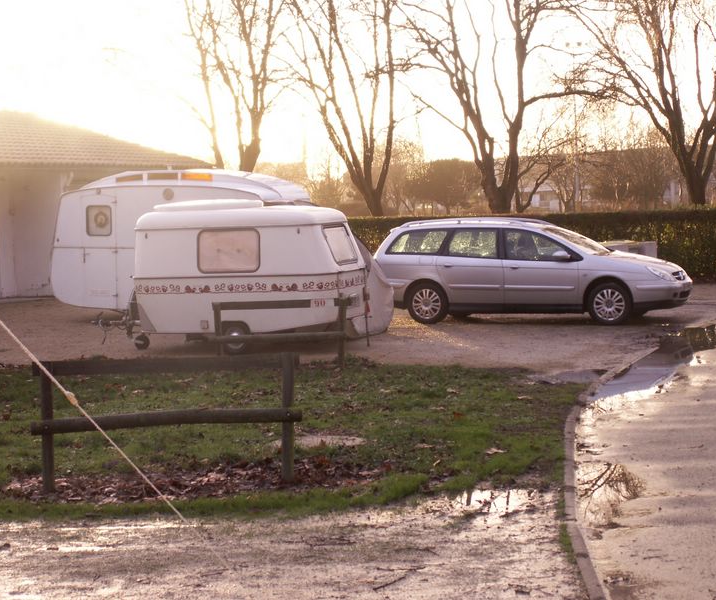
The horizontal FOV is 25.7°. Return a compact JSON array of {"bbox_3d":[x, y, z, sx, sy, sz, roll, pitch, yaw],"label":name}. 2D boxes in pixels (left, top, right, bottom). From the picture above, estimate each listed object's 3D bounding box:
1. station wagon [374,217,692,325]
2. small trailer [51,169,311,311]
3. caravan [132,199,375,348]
[{"bbox_3d":[2.580,-0.460,23.850,4.760,1.550,1.780,0,3,18],"label":"station wagon"},{"bbox_3d":[-2.330,-0.704,22.900,3.800,2.360,1.950,0,3,18],"label":"small trailer"},{"bbox_3d":[-1.290,-0.322,20.000,3.050,1.880,1.650,0,3,18],"label":"caravan"}]

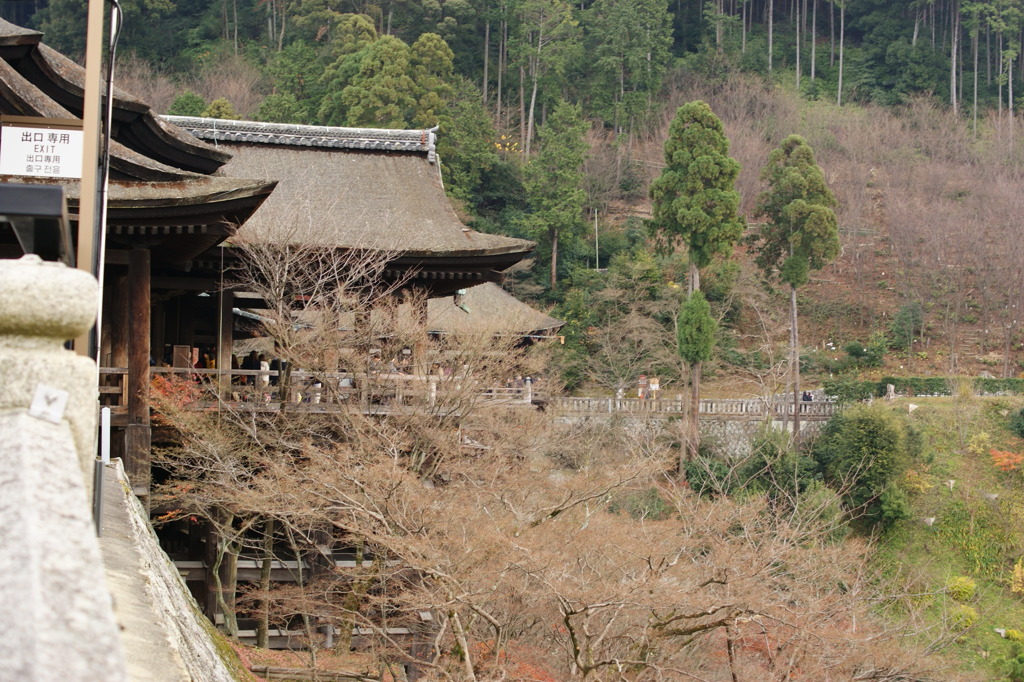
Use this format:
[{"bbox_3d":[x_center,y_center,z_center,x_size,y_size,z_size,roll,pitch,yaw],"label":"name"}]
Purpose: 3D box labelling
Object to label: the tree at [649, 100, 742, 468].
[{"bbox_3d":[14.020,-4.130,113.000,7.040,28.510,6.830,1,-3,7],"label":"tree"}]

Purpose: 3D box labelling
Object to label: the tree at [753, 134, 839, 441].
[{"bbox_3d":[22.240,-3.880,116.000,6.610,24.630,6.410,1,-3,11],"label":"tree"}]

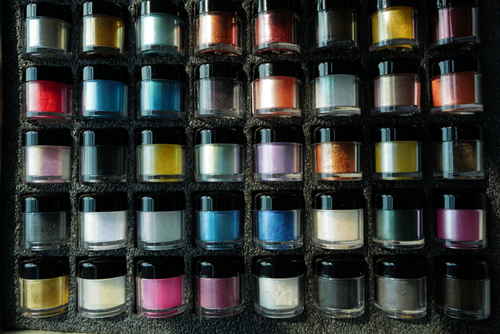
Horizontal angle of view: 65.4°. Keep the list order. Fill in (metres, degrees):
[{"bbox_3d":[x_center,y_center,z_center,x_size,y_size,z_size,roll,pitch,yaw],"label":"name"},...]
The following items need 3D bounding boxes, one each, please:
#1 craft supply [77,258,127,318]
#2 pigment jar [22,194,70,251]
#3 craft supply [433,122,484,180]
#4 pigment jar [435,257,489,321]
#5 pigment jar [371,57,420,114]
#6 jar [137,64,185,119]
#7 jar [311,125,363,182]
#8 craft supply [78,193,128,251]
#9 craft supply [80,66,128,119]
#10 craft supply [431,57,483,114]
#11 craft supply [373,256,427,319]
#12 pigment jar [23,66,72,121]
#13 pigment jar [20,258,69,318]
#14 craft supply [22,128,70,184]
[{"bbox_3d":[-0.102,0.082,0.272,0.034,0.034,0.036,0,87,2],"label":"craft supply"},{"bbox_3d":[-0.143,0.038,0.277,0.034,0.034,0.037,-1,88,2],"label":"pigment jar"},{"bbox_3d":[0.143,-0.010,0.270,0.034,0.034,0.036,0,87,2],"label":"craft supply"},{"bbox_3d":[0.143,0.080,0.265,0.034,0.034,0.037,-1,88,2],"label":"pigment jar"},{"bbox_3d":[0.099,-0.052,0.266,0.034,0.034,0.037,0,87,2],"label":"pigment jar"},{"bbox_3d":[-0.063,-0.051,0.279,0.034,0.034,0.036,0,87,2],"label":"jar"},{"bbox_3d":[0.061,-0.009,0.272,0.034,0.034,0.036,0,87,2],"label":"jar"},{"bbox_3d":[-0.100,0.036,0.268,0.034,0.034,0.037,0,87,2],"label":"craft supply"},{"bbox_3d":[-0.100,-0.050,0.273,0.034,0.034,0.037,0,87,2],"label":"craft supply"},{"bbox_3d":[0.142,-0.053,0.270,0.034,0.034,0.037,-1,88,2],"label":"craft supply"},{"bbox_3d":[0.102,0.080,0.266,0.034,0.034,0.036,0,87,2],"label":"craft supply"},{"bbox_3d":[-0.140,-0.049,0.275,0.034,0.034,0.037,0,87,2],"label":"pigment jar"},{"bbox_3d":[-0.143,0.082,0.276,0.034,0.034,0.037,-1,88,2],"label":"pigment jar"},{"bbox_3d":[-0.140,-0.006,0.272,0.034,0.034,0.037,0,87,2],"label":"craft supply"}]

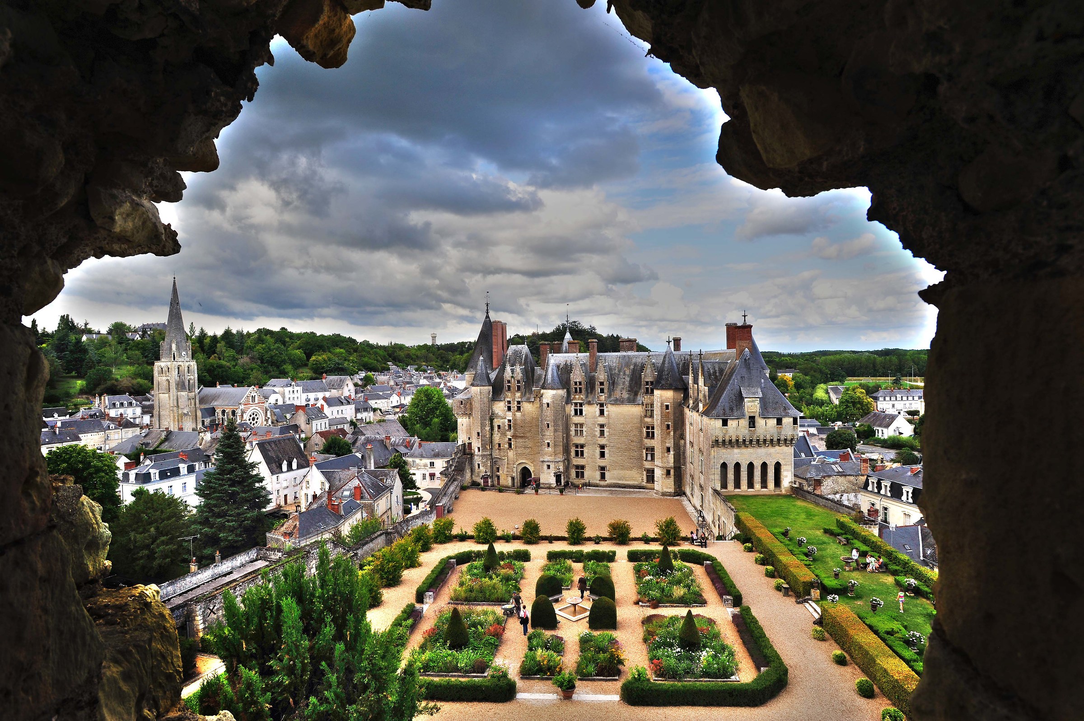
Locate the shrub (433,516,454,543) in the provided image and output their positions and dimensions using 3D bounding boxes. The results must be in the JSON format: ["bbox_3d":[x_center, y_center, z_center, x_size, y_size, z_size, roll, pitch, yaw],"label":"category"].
[{"bbox_3d":[-8.671,14.749,53.011,1.930,2.150,1.930,0,1,0],"label":"shrub"}]

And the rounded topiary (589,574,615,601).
[{"bbox_3d":[4.149,15.703,41.771,1.830,1.640,1.830,-1,1,5],"label":"rounded topiary"}]

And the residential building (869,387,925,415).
[{"bbox_3d":[161.661,19.469,274.318,22.000,12.300,8.500,0,1,-3],"label":"residential building"}]

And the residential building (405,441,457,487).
[{"bbox_3d":[-23.263,22.288,130.640,10.400,8.900,8.000,-1,1,3],"label":"residential building"}]

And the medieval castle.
[{"bbox_3d":[11.550,6.228,98.598,55.000,32.000,41.000,0,1,8],"label":"medieval castle"}]

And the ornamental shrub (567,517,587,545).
[{"bbox_3d":[3.126,15.218,53.725,1.790,2.430,1.790,-1,1,5],"label":"ornamental shrub"}]

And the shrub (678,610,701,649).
[{"bbox_3d":[8.242,14.813,33.812,1.220,1.900,1.220,0,1,0],"label":"shrub"}]

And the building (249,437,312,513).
[{"bbox_3d":[-52.428,21.673,117.809,8.200,12.600,9.800,0,1,31],"label":"building"}]

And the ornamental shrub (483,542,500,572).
[{"bbox_3d":[-3.979,15.448,47.373,1.320,2.370,1.320,-1,1,5],"label":"ornamental shrub"}]

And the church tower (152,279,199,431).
[{"bbox_3d":[-116.484,0.144,192.066,8.800,52.720,8.800,-1,1,19],"label":"church tower"}]

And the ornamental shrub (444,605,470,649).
[{"bbox_3d":[-4.779,14.815,33.910,1.400,2.100,1.400,0,1,0],"label":"ornamental shrub"}]

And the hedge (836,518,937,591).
[{"bbox_3d":[27.224,15.365,47.823,1.100,1.200,16.500,0,1,4],"label":"hedge"}]

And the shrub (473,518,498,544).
[{"bbox_3d":[-5.159,15.435,54.726,2.220,2.300,2.220,-1,1,5],"label":"shrub"}]

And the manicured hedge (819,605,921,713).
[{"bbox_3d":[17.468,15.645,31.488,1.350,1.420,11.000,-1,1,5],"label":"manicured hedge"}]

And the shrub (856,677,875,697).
[{"bbox_3d":[15.800,15.977,29.400,0.830,0.860,0.830,-1,1,5],"label":"shrub"}]

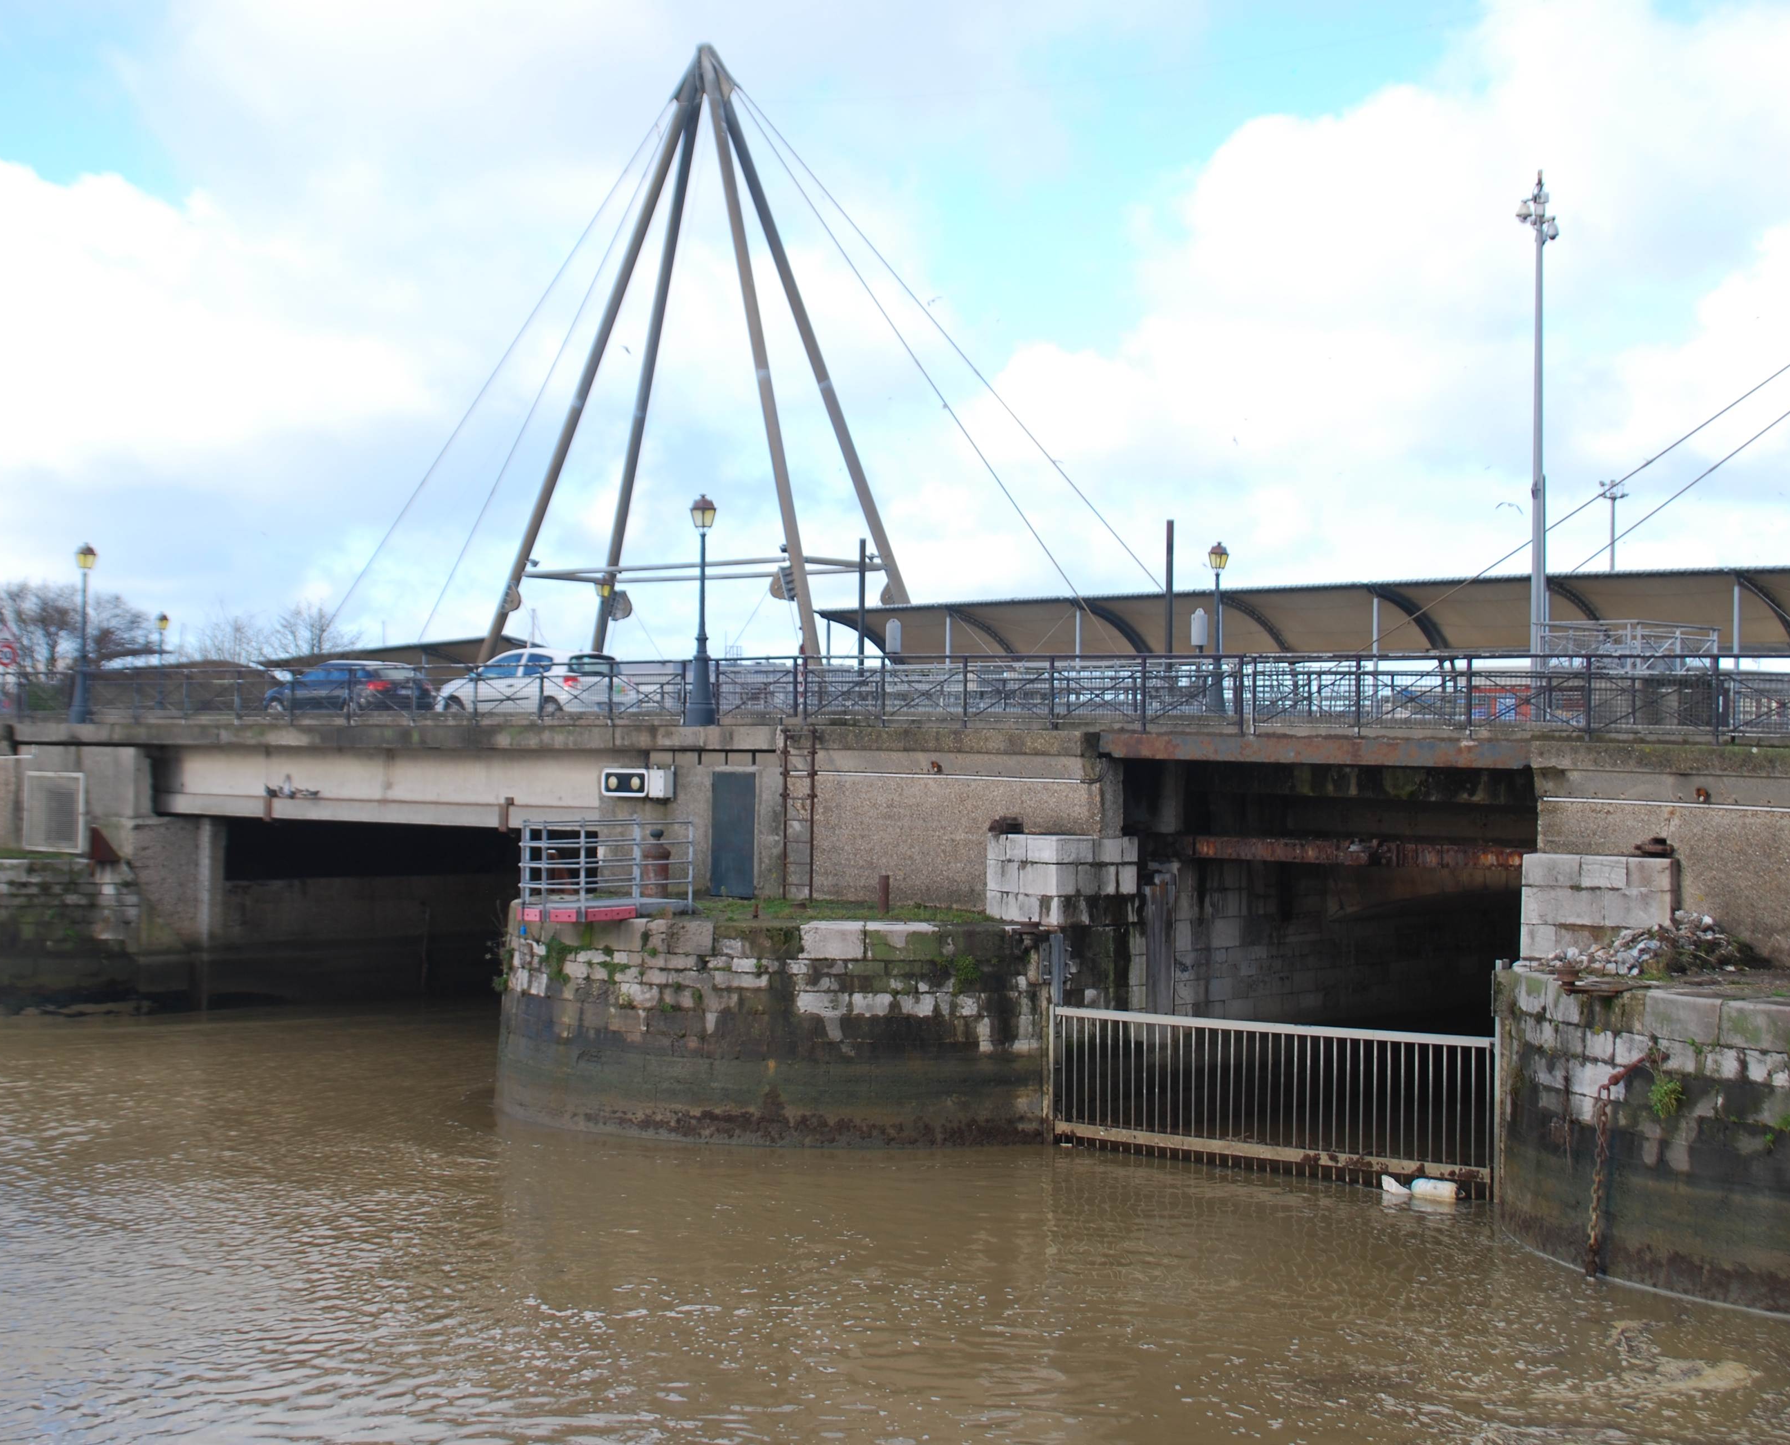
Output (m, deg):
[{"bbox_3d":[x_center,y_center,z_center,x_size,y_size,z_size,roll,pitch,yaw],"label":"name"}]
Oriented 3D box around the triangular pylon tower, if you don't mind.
[{"bbox_3d":[-6.701,-11.467,100.000,19.500,23.900,6.300,0,0,45],"label":"triangular pylon tower"}]

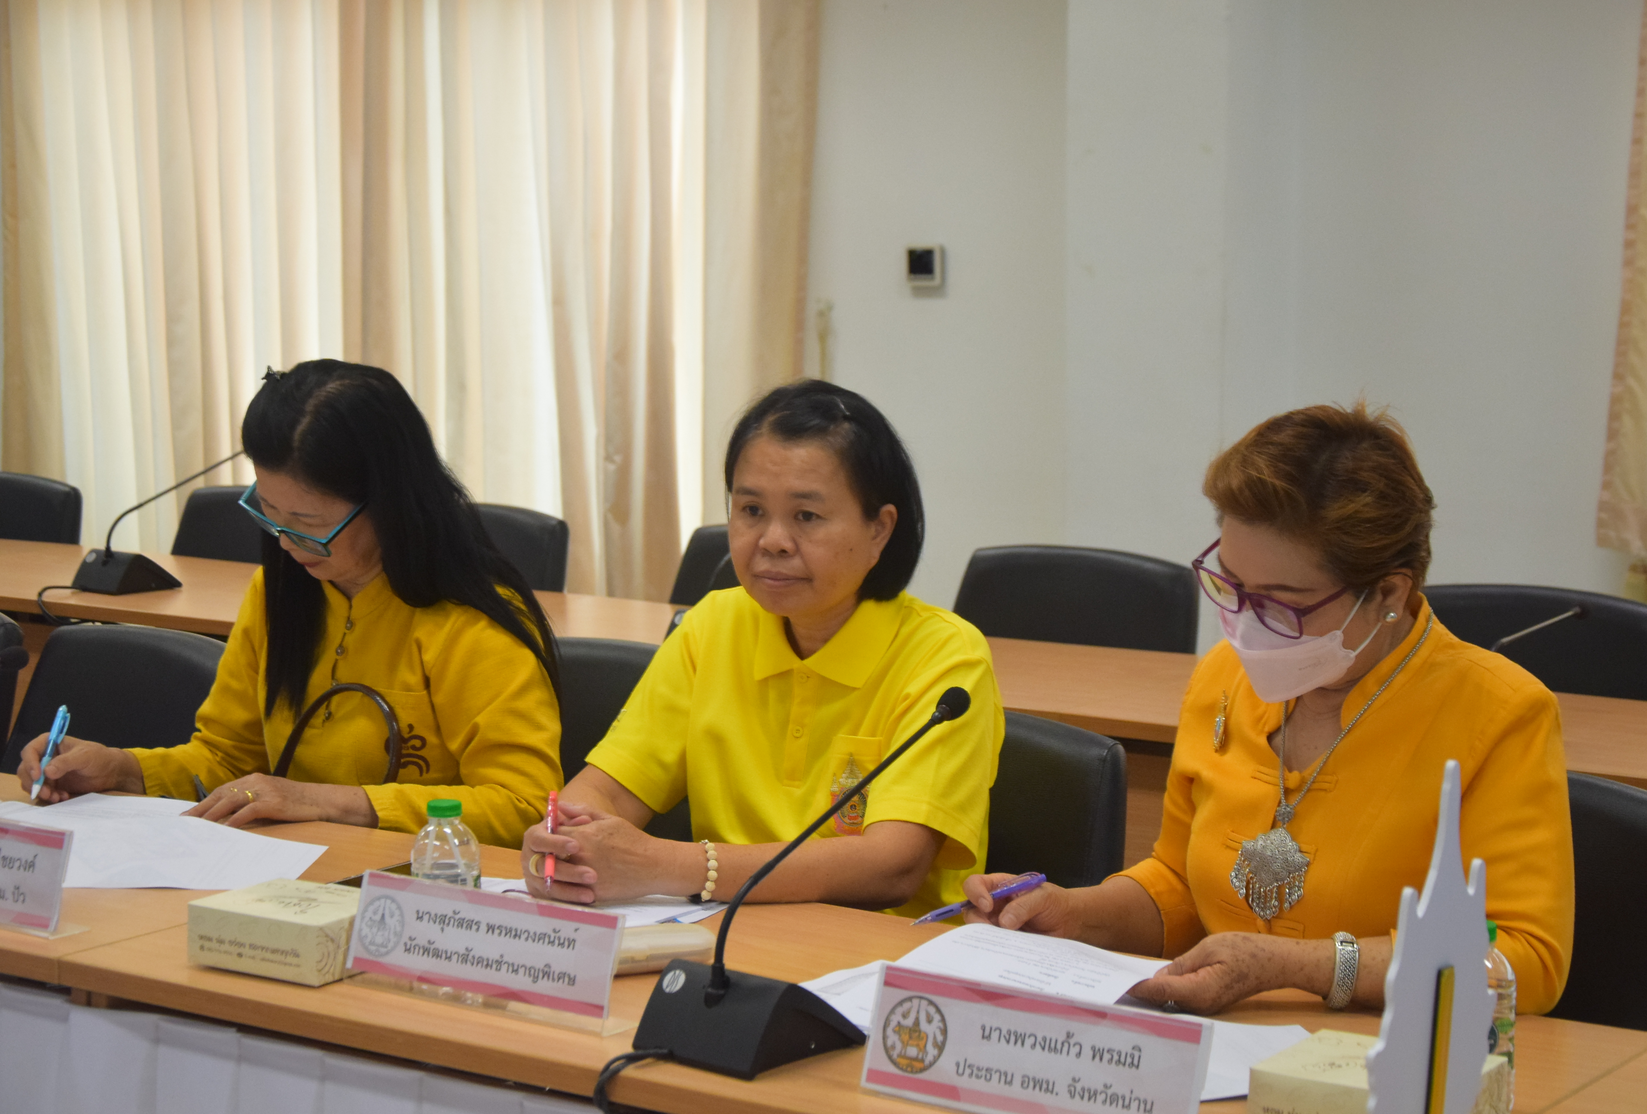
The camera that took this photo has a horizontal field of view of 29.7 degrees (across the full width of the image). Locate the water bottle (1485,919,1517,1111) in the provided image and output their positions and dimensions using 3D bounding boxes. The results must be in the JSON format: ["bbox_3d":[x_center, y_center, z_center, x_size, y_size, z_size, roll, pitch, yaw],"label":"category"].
[{"bbox_3d":[0.501,0.353,2.390,0.063,0.152,0.063,5,8,34],"label":"water bottle"}]

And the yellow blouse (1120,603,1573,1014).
[{"bbox_3d":[0.498,0.306,2.780,0.460,0.540,0.380,5,8,34],"label":"yellow blouse"}]

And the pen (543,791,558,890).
[{"bbox_3d":[-0.272,0.283,3.105,0.011,0.120,0.011,-1,-39,-1],"label":"pen"}]

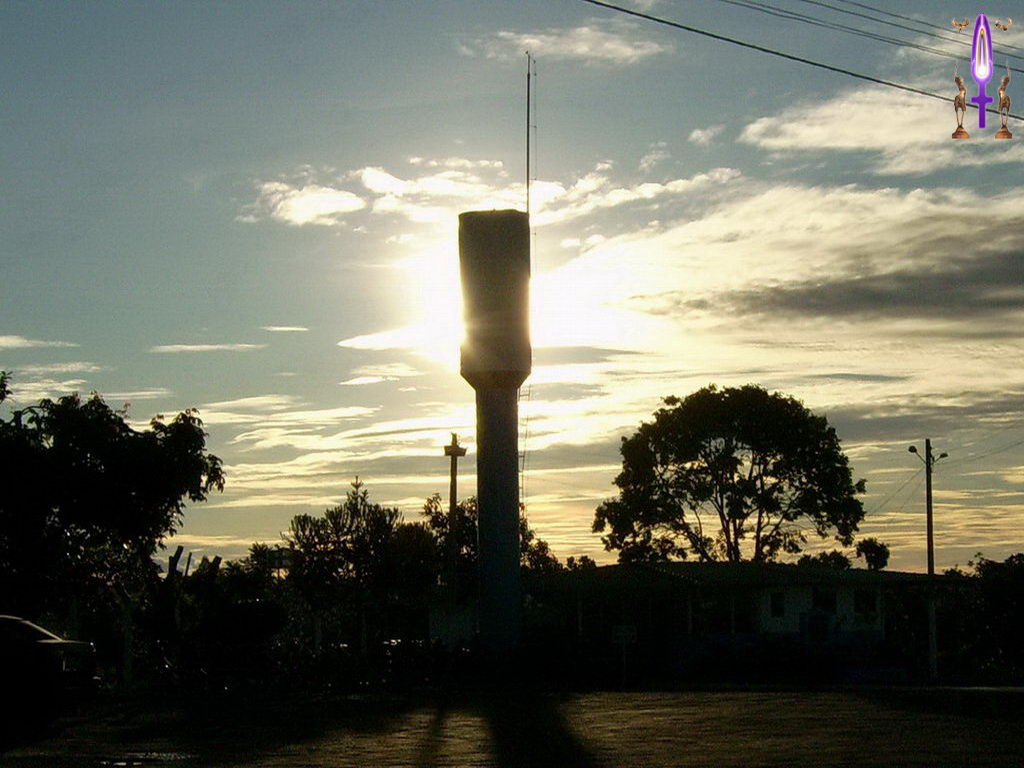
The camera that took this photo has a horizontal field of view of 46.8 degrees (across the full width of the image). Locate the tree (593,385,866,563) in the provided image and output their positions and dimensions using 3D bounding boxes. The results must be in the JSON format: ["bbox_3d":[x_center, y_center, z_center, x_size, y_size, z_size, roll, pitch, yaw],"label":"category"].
[{"bbox_3d":[10.307,6.320,57.798,13.010,12.390,12.000,0,-10,0],"label":"tree"}]

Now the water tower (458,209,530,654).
[{"bbox_3d":[-0.497,1.520,39.379,2.390,15.320,2.390,0,-10,0],"label":"water tower"}]

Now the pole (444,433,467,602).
[{"bbox_3d":[-2.073,5.785,42.662,0.800,8.150,0.600,0,-10,0],"label":"pole"}]

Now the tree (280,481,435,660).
[{"bbox_3d":[-5.315,6.499,41.518,5.190,6.380,4.800,0,-10,0],"label":"tree"}]

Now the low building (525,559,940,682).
[{"bbox_3d":[7.225,8.031,42.233,13.230,3.430,8.500,0,-10,0],"label":"low building"}]

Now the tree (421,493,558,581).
[{"bbox_3d":[-0.888,8.092,51.386,6.000,6.760,5.800,0,-10,0],"label":"tree"}]

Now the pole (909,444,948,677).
[{"bbox_3d":[10.469,4.362,29.686,0.970,6.040,0.400,0,-10,0],"label":"pole"}]

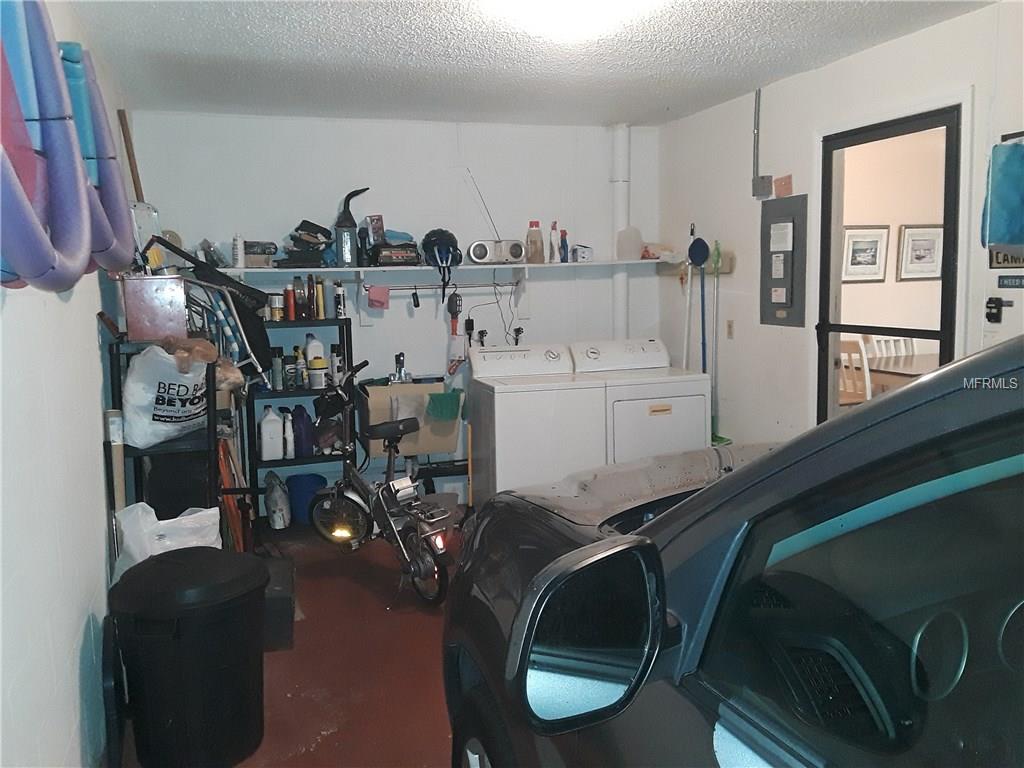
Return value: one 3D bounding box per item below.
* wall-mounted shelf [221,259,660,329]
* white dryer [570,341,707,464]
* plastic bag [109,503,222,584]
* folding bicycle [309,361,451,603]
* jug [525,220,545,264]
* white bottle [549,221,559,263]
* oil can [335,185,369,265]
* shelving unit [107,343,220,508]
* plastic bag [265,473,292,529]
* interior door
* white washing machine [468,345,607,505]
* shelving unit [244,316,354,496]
[{"bbox_3d":[-0.332,-0.567,5.213,2.980,0.365,0.300,-4,8,-18],"label":"wall-mounted shelf"},{"bbox_3d":[0.807,0.290,5.424,0.720,1.090,0.690,-4,8,-18],"label":"white dryer"},{"bbox_3d":[-1.242,0.584,3.047,0.380,0.310,0.320,-4,8,-18],"label":"plastic bag"},{"bbox_3d":[-0.656,0.476,4.265,0.480,1.090,1.360,-7,9,-36],"label":"folding bicycle"},{"bbox_3d":[0.150,-0.911,5.313,0.124,0.268,0.100,-4,8,-18],"label":"jug"},{"bbox_3d":[0.273,-0.917,5.359,0.072,0.261,0.090,-4,8,-18],"label":"white bottle"},{"bbox_3d":[-0.949,-0.935,4.942,0.212,0.467,0.120,-4,8,-18],"label":"oil can"},{"bbox_3d":[-1.365,0.475,3.418,0.350,1.340,0.600,-4,8,-18],"label":"shelving unit"},{"bbox_3d":[-1.377,0.677,4.869,0.149,0.330,0.160,-4,8,-18],"label":"plastic bag"},{"bbox_3d":[1.724,-0.160,3.881,0.040,2.057,0.850,-4,8,-18],"label":"interior door"},{"bbox_3d":[0.138,0.332,5.194,0.689,1.100,0.670,-4,8,-18],"label":"white washing machine"},{"bbox_3d":[-1.247,0.279,4.957,0.605,1.340,0.330,-4,8,-18],"label":"shelving unit"}]

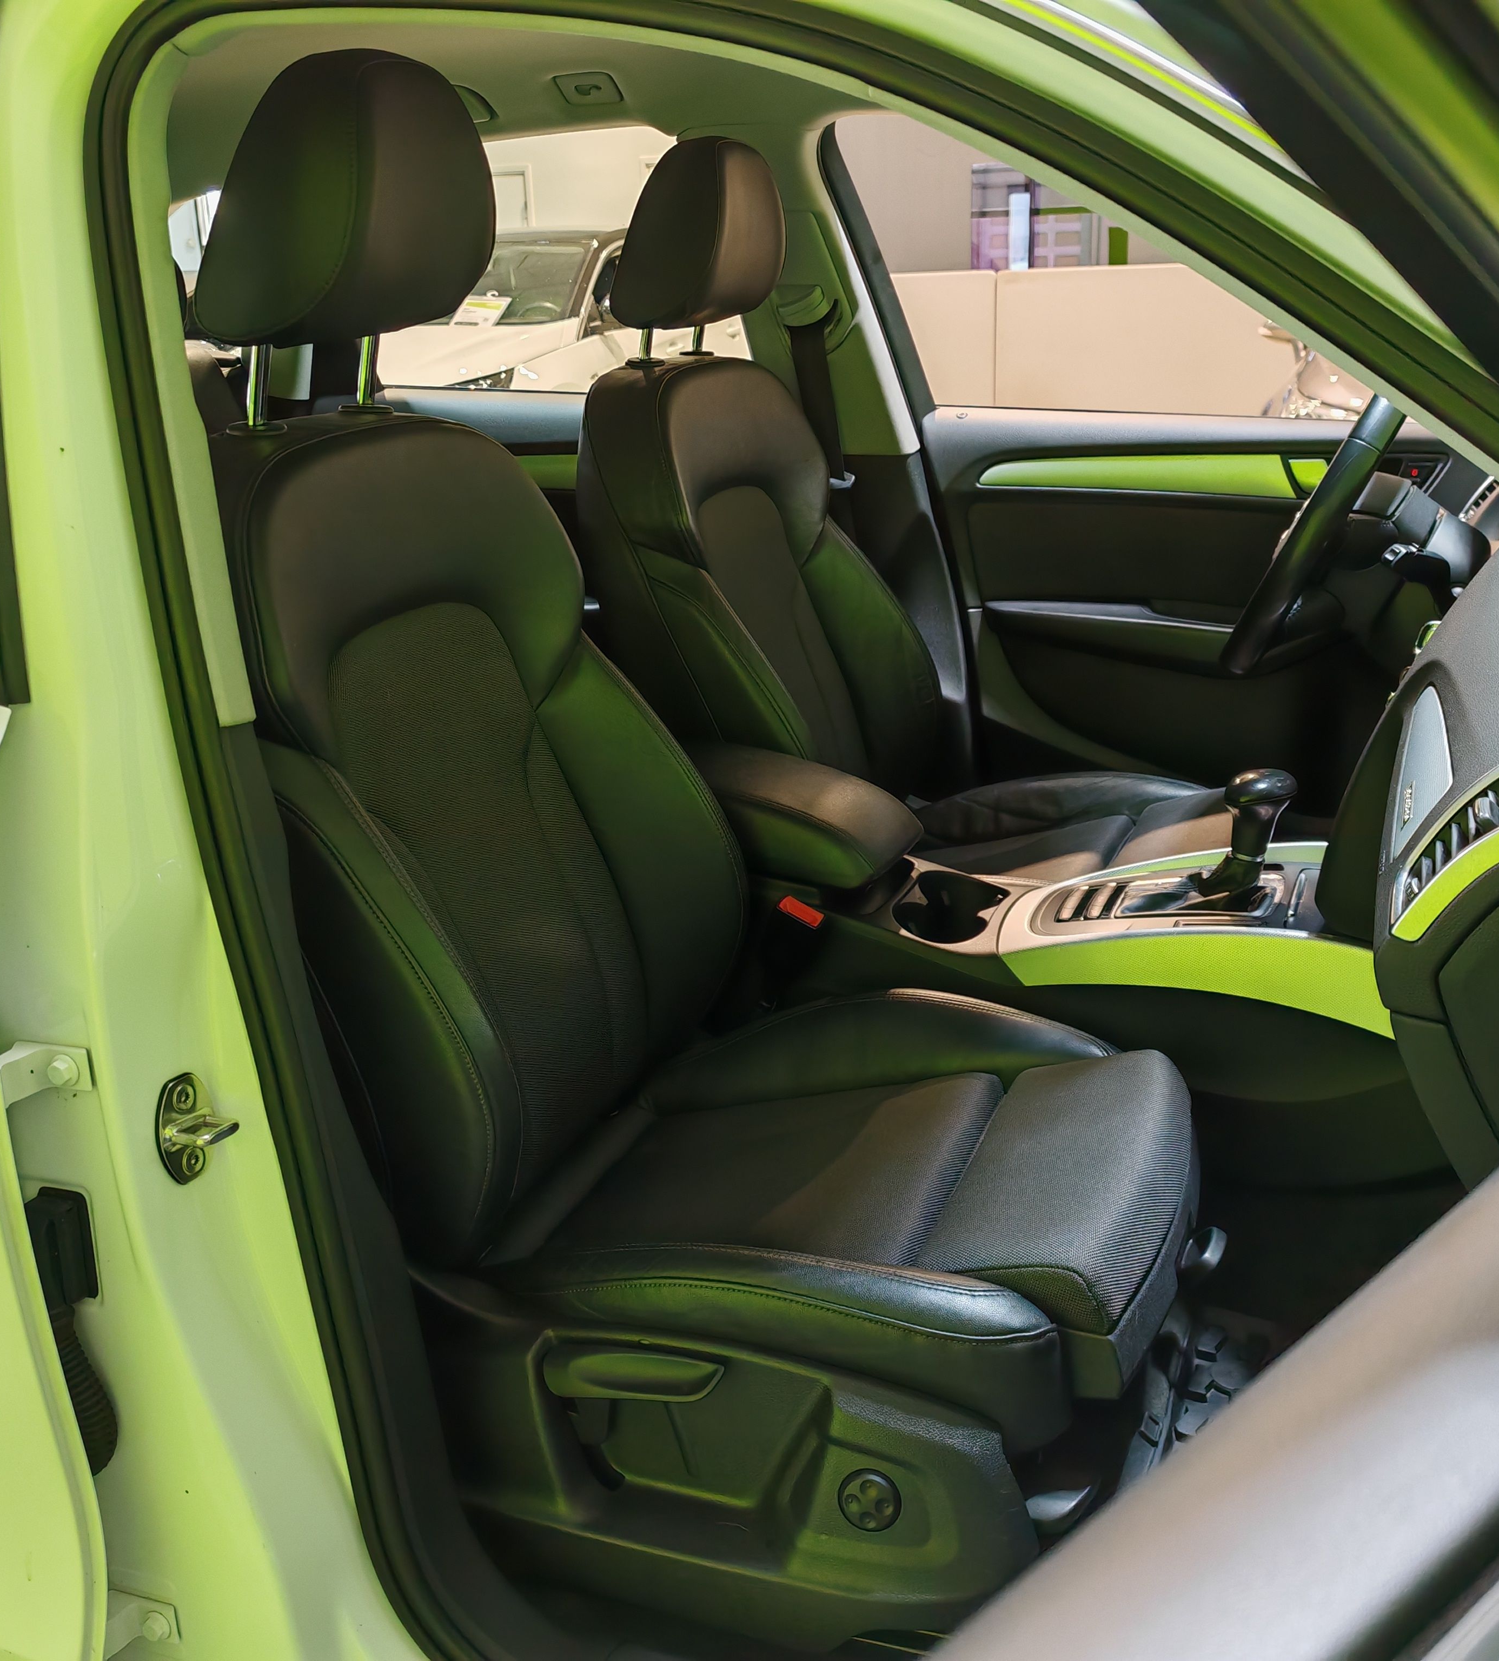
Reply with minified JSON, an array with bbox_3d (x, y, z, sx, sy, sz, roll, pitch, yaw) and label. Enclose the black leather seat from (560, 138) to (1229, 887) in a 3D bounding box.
[{"bbox_3d":[0.232,-0.240,2.044,0.800,1.120,0.550,6,20,20],"label":"black leather seat"}]

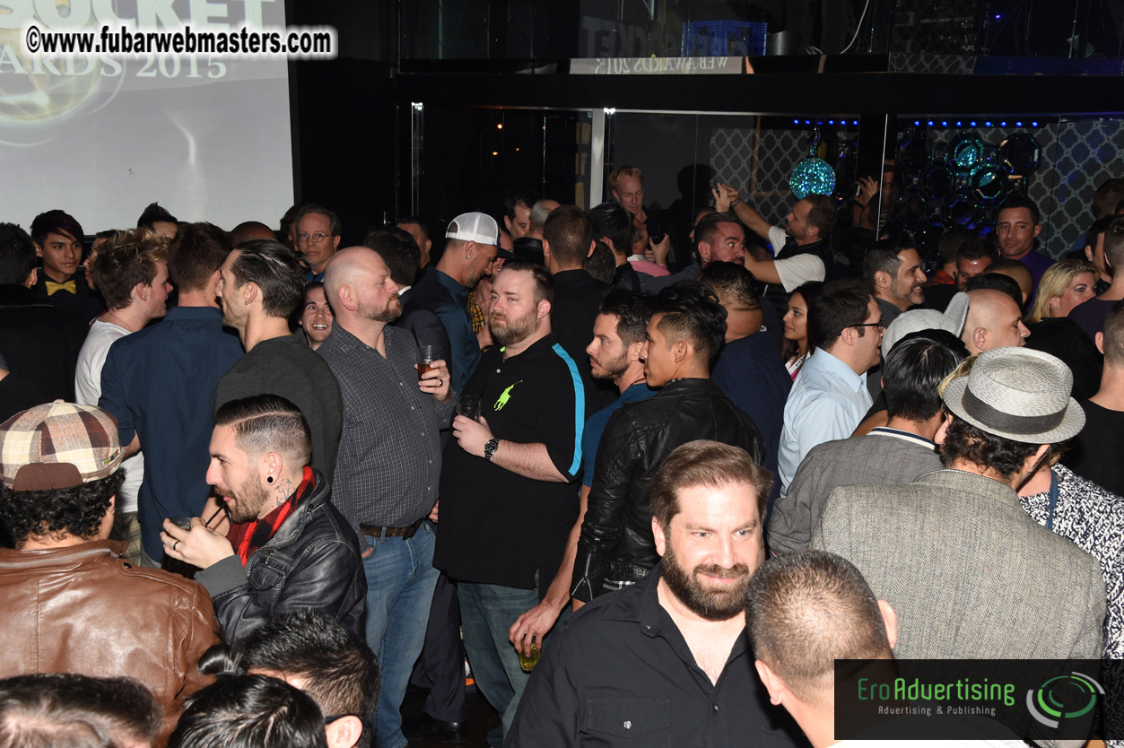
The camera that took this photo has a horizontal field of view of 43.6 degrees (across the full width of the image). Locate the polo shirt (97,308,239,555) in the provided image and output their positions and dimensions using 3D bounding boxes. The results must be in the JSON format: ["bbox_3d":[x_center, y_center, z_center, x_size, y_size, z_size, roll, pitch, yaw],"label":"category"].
[{"bbox_3d":[-1.102,0.164,4.163,0.520,0.740,0.320,2,13,5],"label":"polo shirt"}]

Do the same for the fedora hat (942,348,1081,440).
[{"bbox_3d":[0.794,0.019,2.430,0.243,0.108,0.275,11,27,16],"label":"fedora hat"}]

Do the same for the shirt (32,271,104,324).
[{"bbox_3d":[-1.845,-0.031,5.301,0.500,0.720,0.280,-3,14,-17],"label":"shirt"}]

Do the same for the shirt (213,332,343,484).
[{"bbox_3d":[-0.807,0.221,4.029,0.320,0.700,0.500,11,16,37],"label":"shirt"}]

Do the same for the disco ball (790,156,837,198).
[{"bbox_3d":[1.411,-1.093,7.900,0.262,0.262,0.262,1,12,0],"label":"disco ball"}]

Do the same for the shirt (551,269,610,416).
[{"bbox_3d":[0.035,-0.026,5.233,0.540,0.740,0.300,1,13,0],"label":"shirt"}]

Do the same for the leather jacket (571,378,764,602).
[{"bbox_3d":[0.288,0.308,3.750,0.520,0.620,0.320,-5,14,-24],"label":"leather jacket"}]

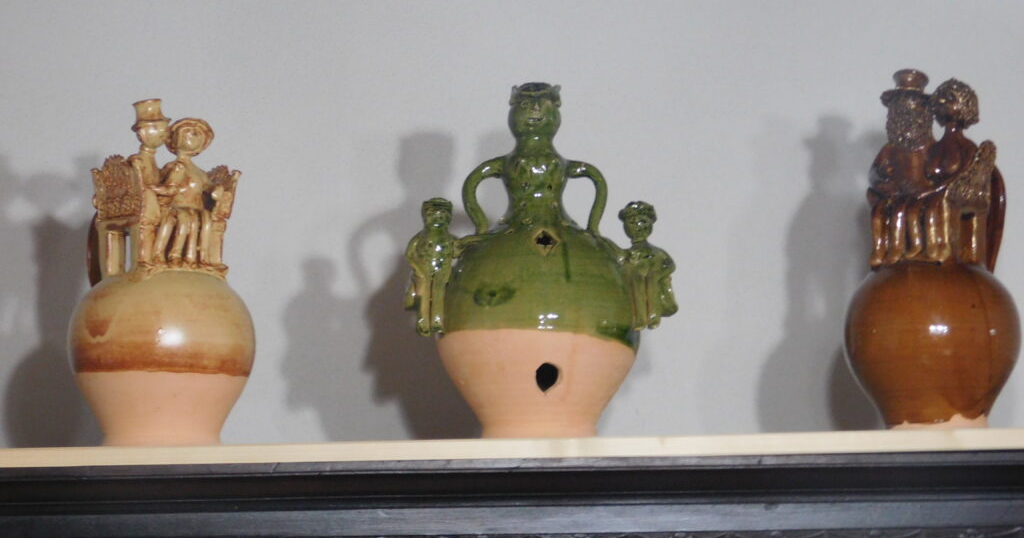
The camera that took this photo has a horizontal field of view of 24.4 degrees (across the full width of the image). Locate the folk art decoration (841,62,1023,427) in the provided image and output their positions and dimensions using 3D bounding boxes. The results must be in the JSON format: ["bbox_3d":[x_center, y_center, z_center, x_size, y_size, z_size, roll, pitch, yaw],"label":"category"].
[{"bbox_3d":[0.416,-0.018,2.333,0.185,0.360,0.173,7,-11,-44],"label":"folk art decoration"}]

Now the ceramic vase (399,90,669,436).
[{"bbox_3d":[0.025,-0.008,2.360,0.271,0.362,0.207,0,-8,-3],"label":"ceramic vase"}]

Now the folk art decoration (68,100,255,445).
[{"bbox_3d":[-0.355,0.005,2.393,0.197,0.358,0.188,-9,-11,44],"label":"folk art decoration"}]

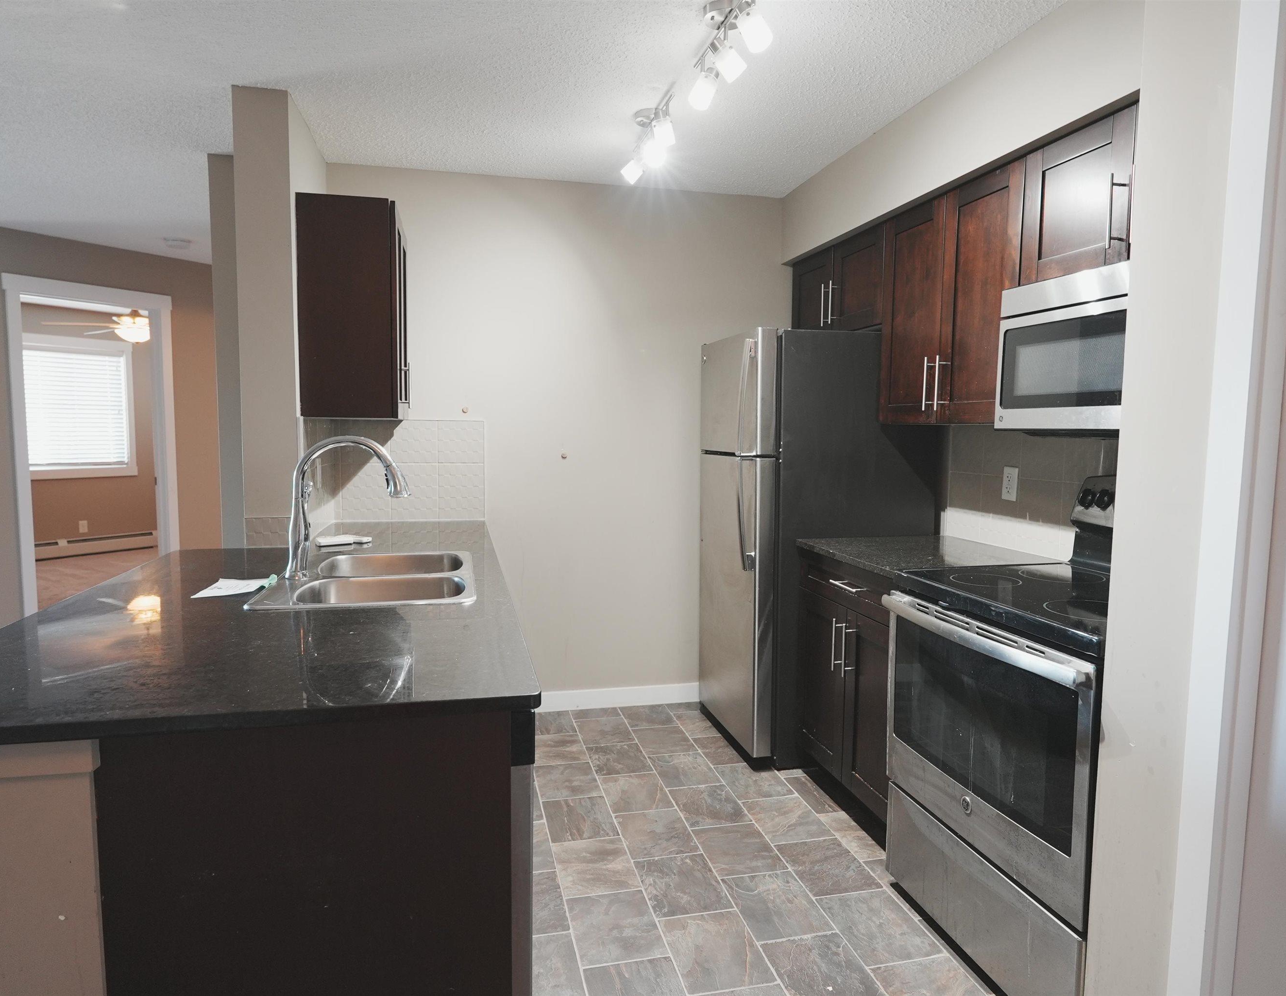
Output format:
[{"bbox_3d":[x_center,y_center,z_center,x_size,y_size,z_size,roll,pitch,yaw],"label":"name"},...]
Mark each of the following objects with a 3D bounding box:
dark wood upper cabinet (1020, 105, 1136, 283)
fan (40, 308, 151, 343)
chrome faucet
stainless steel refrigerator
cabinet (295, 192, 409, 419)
[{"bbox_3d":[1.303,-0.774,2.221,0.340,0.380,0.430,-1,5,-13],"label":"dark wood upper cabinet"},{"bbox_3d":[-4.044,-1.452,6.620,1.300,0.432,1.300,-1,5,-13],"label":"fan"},{"bbox_3d":[-0.832,0.022,2.347,0.330,0.398,0.075,-1,5,-13],"label":"chrome faucet"},{"bbox_3d":[0.717,0.182,3.611,0.780,1.718,0.703,-1,5,-13],"label":"stainless steel refrigerator"},{"bbox_3d":[-1.103,-0.692,3.247,0.336,0.763,0.726,-1,5,-13],"label":"cabinet"}]

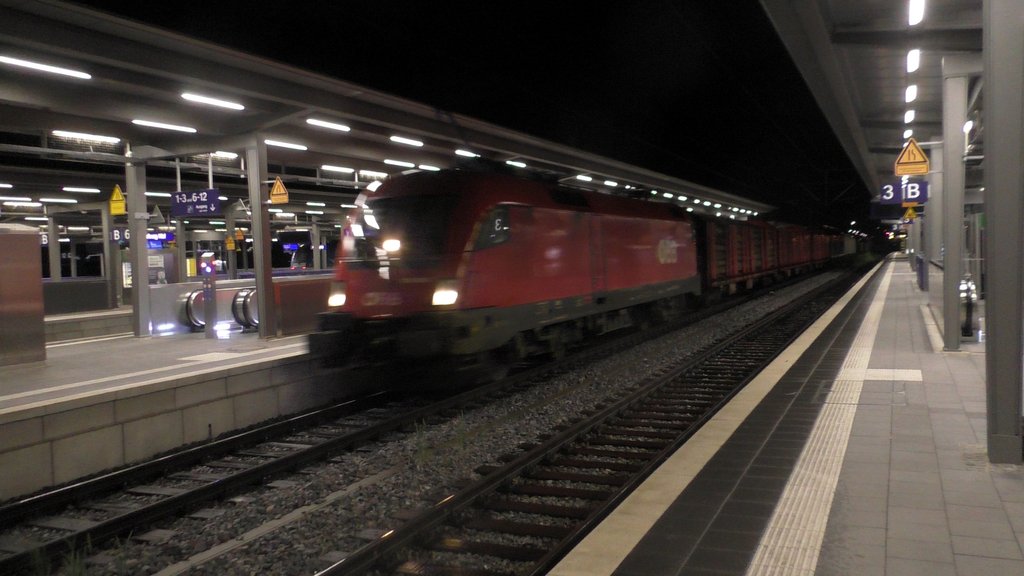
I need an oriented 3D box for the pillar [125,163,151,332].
[{"bbox_3d":[-8.345,-0.907,18.250,0.320,4.000,0.280,-1,3,25],"label":"pillar"}]

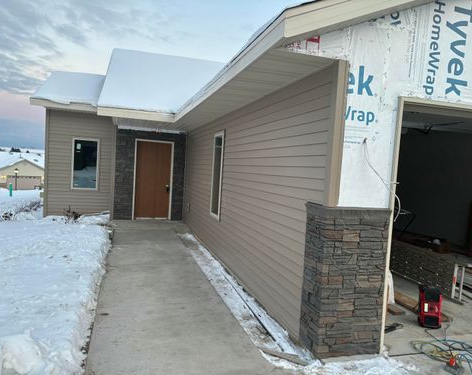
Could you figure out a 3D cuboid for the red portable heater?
[{"bbox_3d":[2.010,1.213,3.887,0.200,0.410,0.170,3,3,-3],"label":"red portable heater"}]

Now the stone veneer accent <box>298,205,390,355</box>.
[{"bbox_3d":[0.931,0.778,3.249,0.608,1.232,0.368,2,3,-17],"label":"stone veneer accent"}]

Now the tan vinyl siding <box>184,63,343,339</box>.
[{"bbox_3d":[-0.261,-0.013,6.582,0.096,2.456,7.408,2,3,-17],"label":"tan vinyl siding"}]

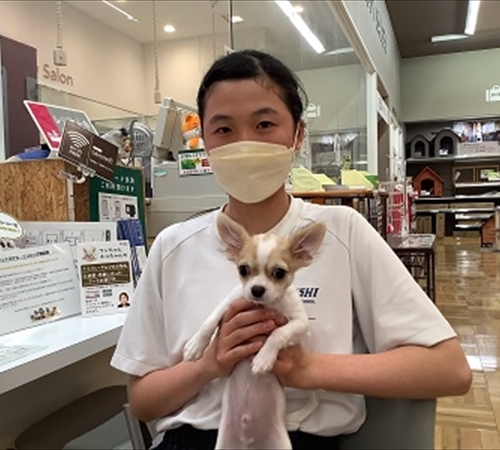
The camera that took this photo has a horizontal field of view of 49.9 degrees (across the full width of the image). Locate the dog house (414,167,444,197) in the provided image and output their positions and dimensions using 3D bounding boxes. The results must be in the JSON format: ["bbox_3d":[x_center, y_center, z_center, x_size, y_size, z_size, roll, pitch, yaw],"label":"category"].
[{"bbox_3d":[4.721,-1.122,14.119,0.770,0.770,0.850,-1,2,20],"label":"dog house"}]

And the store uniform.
[{"bbox_3d":[0.052,0.143,0.890,0.560,0.390,0.290,-1,0,0],"label":"store uniform"}]

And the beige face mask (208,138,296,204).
[{"bbox_3d":[0.003,-0.079,0.800,0.134,0.098,0.075,-3,3,5],"label":"beige face mask"}]

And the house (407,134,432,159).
[{"bbox_3d":[4.472,-2.017,14.113,0.630,0.630,0.750,-1,2,20],"label":"house"}]

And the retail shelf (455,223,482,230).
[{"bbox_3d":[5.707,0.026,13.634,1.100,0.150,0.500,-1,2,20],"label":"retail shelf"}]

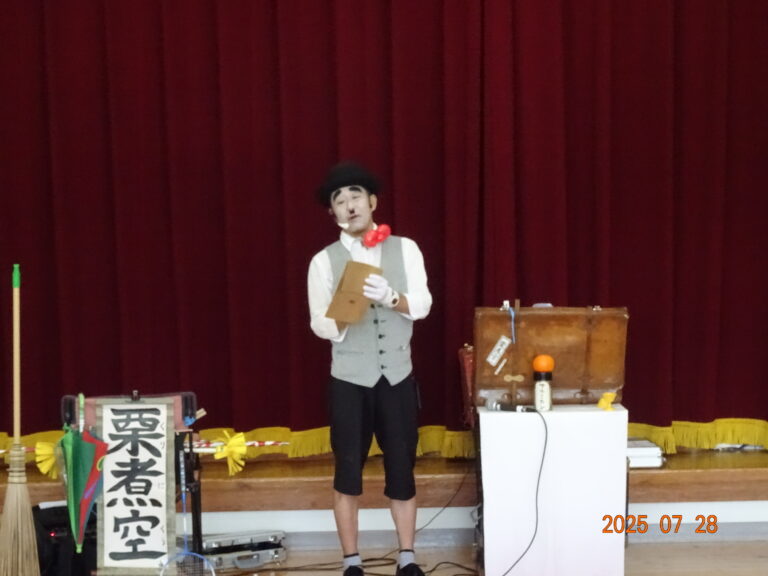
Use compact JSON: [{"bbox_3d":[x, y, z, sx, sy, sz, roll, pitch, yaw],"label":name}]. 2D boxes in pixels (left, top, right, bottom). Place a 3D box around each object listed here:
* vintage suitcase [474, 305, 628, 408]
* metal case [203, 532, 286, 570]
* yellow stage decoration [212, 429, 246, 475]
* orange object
[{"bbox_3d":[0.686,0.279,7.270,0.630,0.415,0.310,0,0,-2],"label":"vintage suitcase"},{"bbox_3d":[-0.666,1.150,7.670,0.380,0.130,0.270,0,0,-26],"label":"metal case"},{"bbox_3d":[-0.646,0.696,7.280,0.140,0.190,0.120,0,0,0],"label":"yellow stage decoration"},{"bbox_3d":[0.644,0.305,6.970,0.087,0.076,0.087,0,0,0],"label":"orange object"}]

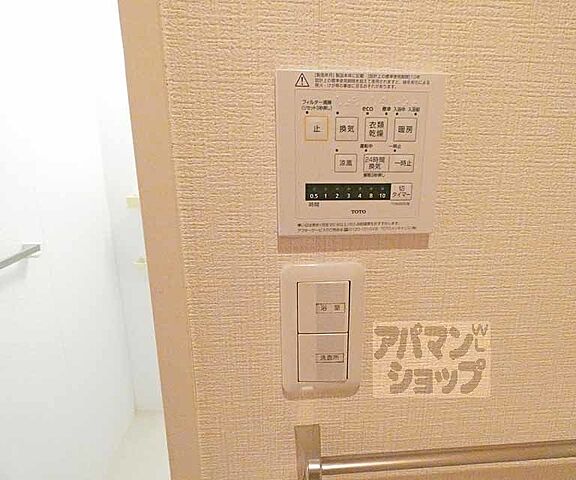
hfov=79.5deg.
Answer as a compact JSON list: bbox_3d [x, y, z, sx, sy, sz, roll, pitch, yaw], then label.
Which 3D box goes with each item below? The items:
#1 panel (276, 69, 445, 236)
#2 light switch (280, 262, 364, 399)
[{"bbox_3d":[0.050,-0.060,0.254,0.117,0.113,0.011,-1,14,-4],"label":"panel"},{"bbox_3d":[0.028,0.078,0.283,0.070,0.120,0.010,-1,14,-4],"label":"light switch"}]

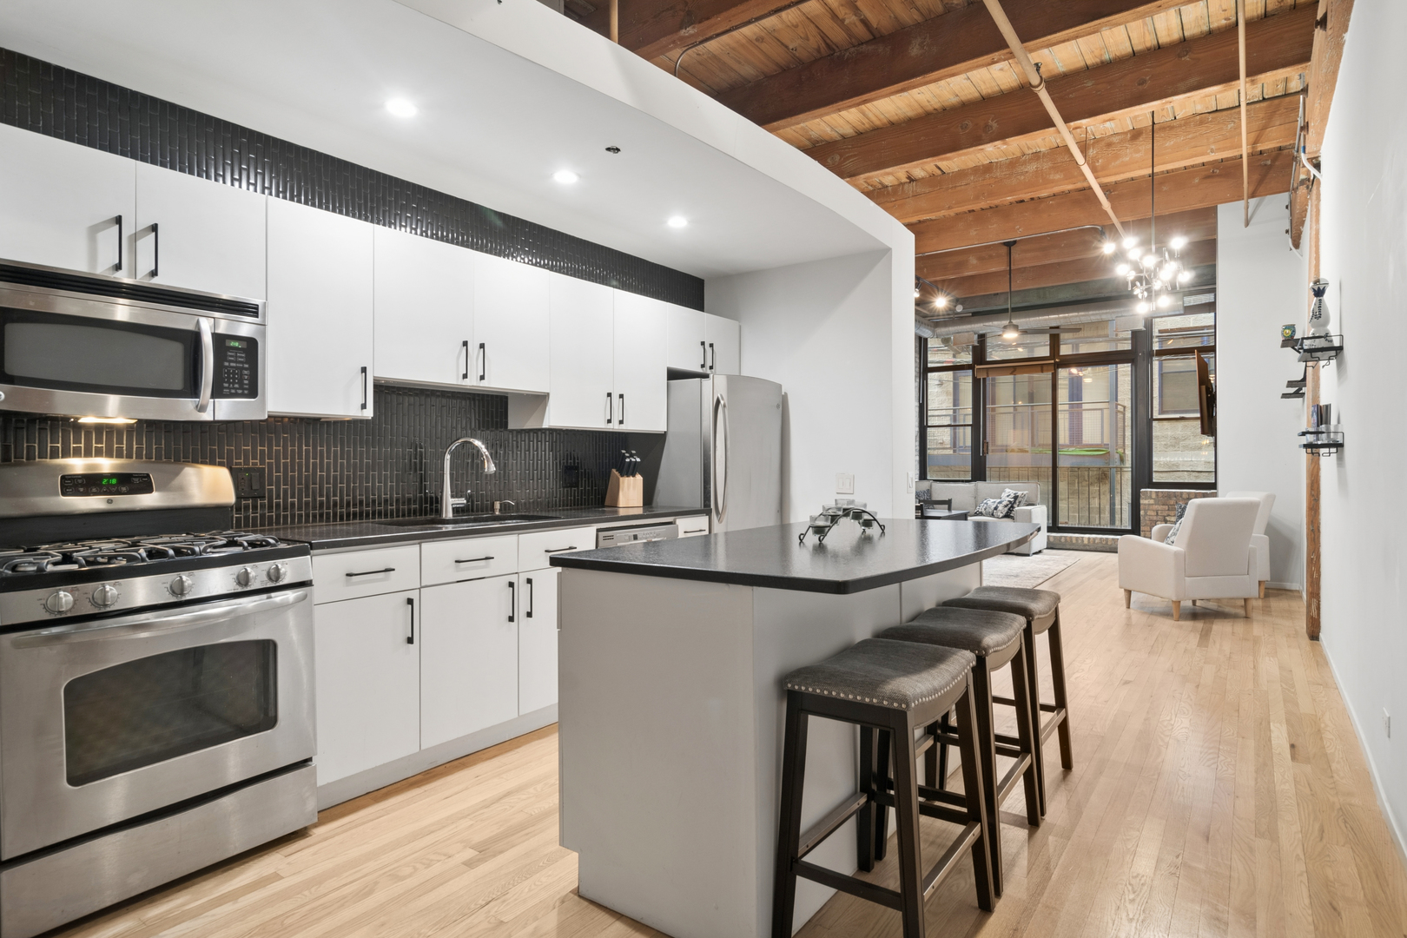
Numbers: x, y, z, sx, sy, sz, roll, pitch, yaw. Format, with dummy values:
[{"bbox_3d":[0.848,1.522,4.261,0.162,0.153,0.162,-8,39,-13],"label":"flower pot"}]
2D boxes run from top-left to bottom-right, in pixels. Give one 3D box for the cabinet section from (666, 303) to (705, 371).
[{"bbox_3d":[-0.231,-0.813,4.491,0.330,0.384,0.386,1,1,38],"label":"cabinet section"}]

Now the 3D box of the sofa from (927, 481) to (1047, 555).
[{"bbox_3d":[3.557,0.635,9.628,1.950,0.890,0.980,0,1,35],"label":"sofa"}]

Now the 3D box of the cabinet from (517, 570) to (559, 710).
[{"bbox_3d":[-0.890,0.748,3.382,0.600,0.618,0.454,0,1,38],"label":"cabinet"}]

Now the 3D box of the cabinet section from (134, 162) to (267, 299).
[{"bbox_3d":[-1.804,-0.788,2.468,0.330,0.381,0.375,1,1,38],"label":"cabinet section"}]

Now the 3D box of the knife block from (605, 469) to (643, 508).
[{"bbox_3d":[-0.473,0.112,4.197,0.160,0.218,0.170,-1,1,-36],"label":"knife block"}]

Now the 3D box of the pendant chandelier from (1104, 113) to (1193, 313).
[{"bbox_3d":[3.089,-1.802,4.862,0.520,1.420,0.520,0,1,38],"label":"pendant chandelier"}]

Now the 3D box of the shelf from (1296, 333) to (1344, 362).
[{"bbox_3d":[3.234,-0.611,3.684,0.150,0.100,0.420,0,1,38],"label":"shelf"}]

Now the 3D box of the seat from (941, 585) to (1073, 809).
[{"bbox_3d":[1.143,0.822,2.646,0.365,0.680,0.470,0,1,35],"label":"seat"}]

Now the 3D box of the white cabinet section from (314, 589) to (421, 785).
[{"bbox_3d":[-1.436,0.768,2.726,0.600,0.623,0.380,1,1,38],"label":"white cabinet section"}]

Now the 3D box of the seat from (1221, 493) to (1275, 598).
[{"bbox_3d":[4.640,0.653,6.370,0.710,0.910,0.690,0,1,2],"label":"seat"}]

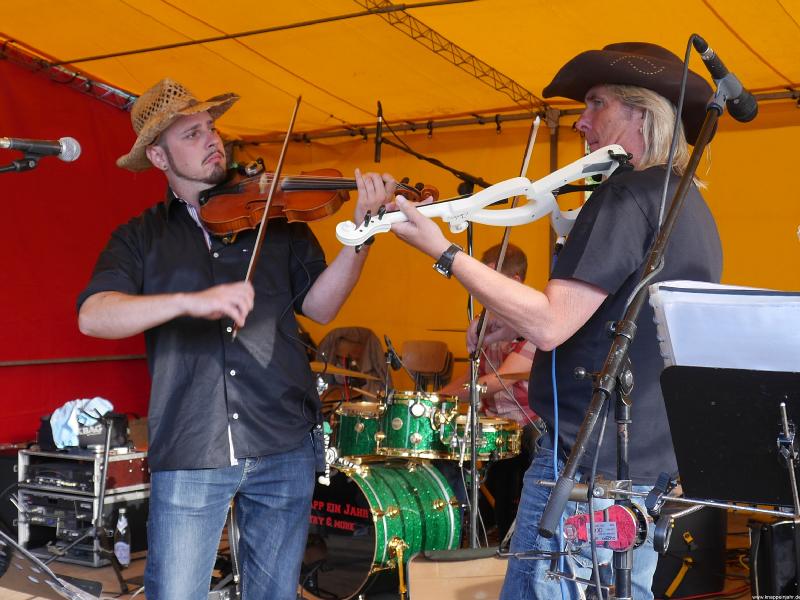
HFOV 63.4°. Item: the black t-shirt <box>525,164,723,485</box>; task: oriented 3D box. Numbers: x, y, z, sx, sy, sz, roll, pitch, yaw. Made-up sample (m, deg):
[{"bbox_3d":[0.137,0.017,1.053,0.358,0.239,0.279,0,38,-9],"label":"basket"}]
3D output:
[{"bbox_3d":[0.482,0.053,1.390,0.360,0.670,0.480,0,0,21],"label":"black t-shirt"}]

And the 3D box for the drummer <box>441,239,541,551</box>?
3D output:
[{"bbox_3d":[0.469,0.440,3.080,0.660,1.400,0.540,0,0,-41],"label":"drummer"}]

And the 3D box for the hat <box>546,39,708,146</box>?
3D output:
[{"bbox_3d":[0.477,-0.435,1.370,0.335,0.155,0.290,16,3,16],"label":"hat"}]

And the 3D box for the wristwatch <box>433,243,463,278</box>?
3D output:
[{"bbox_3d":[0.097,-0.079,1.275,0.042,0.062,0.065,34,0,13],"label":"wristwatch"}]

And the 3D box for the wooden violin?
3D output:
[{"bbox_3d":[-0.194,-0.264,1.595,0.600,0.210,0.090,-1,-42,4],"label":"wooden violin"}]

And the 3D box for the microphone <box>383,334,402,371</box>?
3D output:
[{"bbox_3d":[-0.035,0.231,2.850,0.045,0.160,0.045,-17,9,17],"label":"microphone"}]

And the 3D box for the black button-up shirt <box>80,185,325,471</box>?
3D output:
[{"bbox_3d":[-0.507,0.073,1.660,0.560,0.700,0.320,0,0,-25],"label":"black button-up shirt"}]

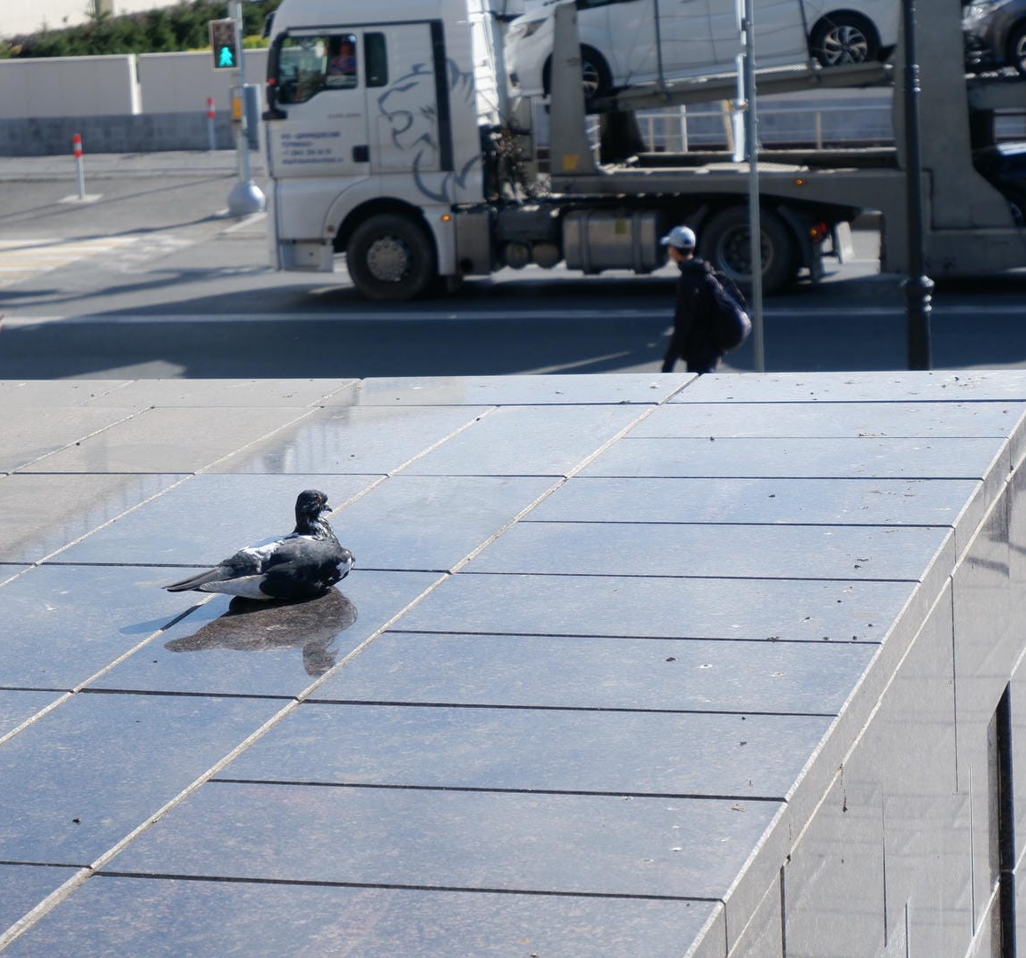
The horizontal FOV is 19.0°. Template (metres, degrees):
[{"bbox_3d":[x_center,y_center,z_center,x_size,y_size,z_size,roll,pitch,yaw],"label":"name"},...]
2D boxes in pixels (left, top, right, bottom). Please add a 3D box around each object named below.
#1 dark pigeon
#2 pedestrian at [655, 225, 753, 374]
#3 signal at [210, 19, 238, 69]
[{"bbox_3d":[-0.343,0.092,4.130,0.265,0.140,0.115,-6,9,-19],"label":"dark pigeon"},{"bbox_3d":[1.283,-0.802,20.129,0.620,1.710,0.520,0,9,20],"label":"pedestrian"},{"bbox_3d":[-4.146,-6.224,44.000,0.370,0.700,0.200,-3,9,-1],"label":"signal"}]

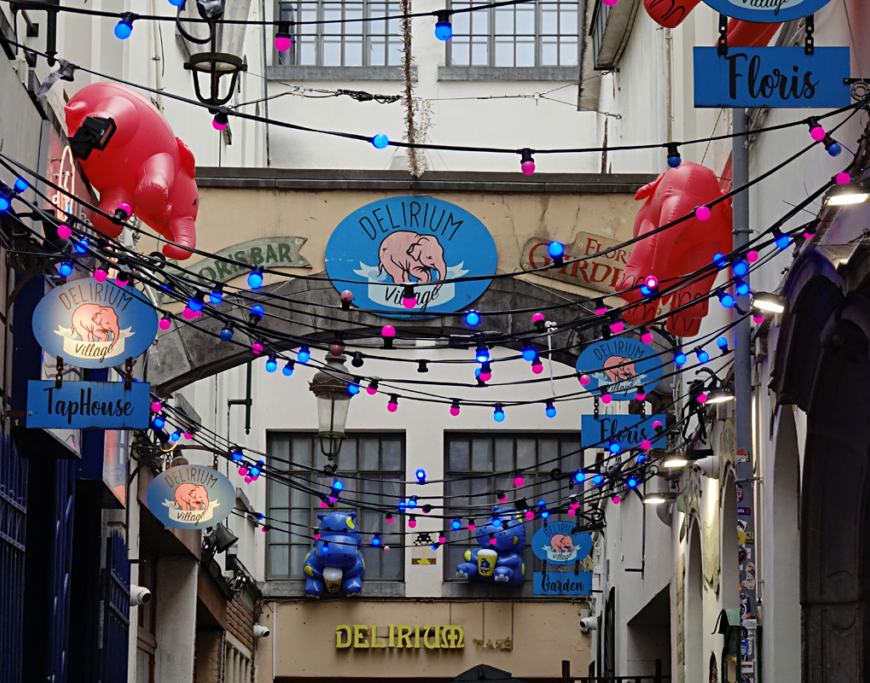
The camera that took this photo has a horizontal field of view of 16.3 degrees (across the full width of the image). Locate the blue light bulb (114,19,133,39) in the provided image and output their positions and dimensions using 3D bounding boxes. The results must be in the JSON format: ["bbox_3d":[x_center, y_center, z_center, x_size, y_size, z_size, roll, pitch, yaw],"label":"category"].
[{"bbox_3d":[-0.972,-0.974,9.500,0.050,0.060,0.050,0,-10,0],"label":"blue light bulb"}]

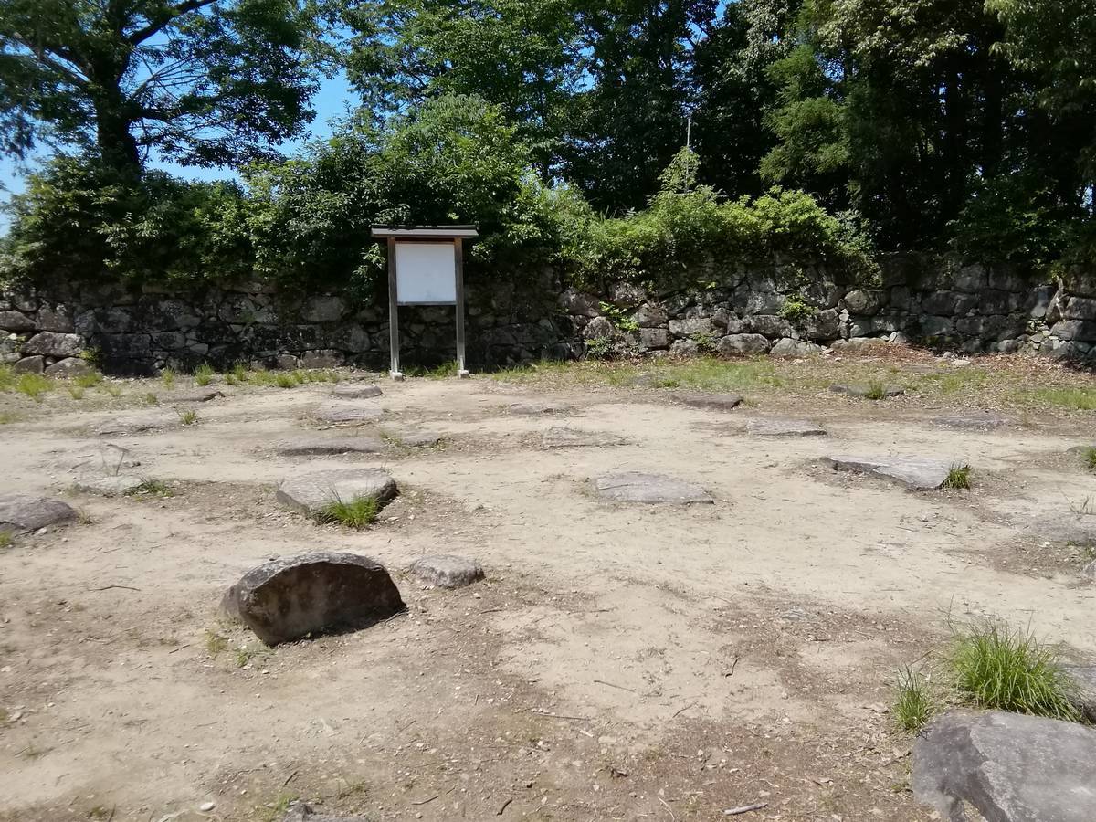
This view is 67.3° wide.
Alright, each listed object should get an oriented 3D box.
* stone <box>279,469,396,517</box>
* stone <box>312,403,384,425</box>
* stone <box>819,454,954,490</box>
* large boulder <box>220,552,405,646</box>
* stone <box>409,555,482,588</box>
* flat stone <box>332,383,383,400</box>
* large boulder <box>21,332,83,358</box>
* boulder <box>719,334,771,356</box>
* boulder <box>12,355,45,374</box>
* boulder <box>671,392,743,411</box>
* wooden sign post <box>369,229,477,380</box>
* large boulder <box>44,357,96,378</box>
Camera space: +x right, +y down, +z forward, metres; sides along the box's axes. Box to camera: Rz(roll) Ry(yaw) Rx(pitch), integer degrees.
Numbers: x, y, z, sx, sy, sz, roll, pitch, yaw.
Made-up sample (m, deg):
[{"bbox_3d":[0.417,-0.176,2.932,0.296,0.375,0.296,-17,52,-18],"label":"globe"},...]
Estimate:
[{"bbox_3d":[-1.448,0.542,5.633,0.780,0.120,0.980,-1,8,-8],"label":"stone"},{"bbox_3d":[-2.200,0.034,9.348,0.740,0.080,0.950,-2,8,-10],"label":"stone"},{"bbox_3d":[2.742,0.467,6.129,0.950,0.120,1.020,-2,8,-15],"label":"stone"},{"bbox_3d":[-1.027,0.761,3.563,0.740,0.270,0.450,-3,9,-22],"label":"large boulder"},{"bbox_3d":[-0.477,0.778,4.051,0.340,0.075,0.310,-1,8,-5],"label":"stone"},{"bbox_3d":[-2.601,-0.285,11.373,0.660,0.140,0.850,-1,8,-8],"label":"flat stone"},{"bbox_3d":[-8.604,-1.201,14.320,1.020,0.460,0.600,-2,8,-15],"label":"large boulder"},{"bbox_3d":[4.165,-1.421,17.376,1.060,0.500,0.600,-2,8,-15],"label":"boulder"},{"bbox_3d":[-8.953,-0.815,14.173,0.530,0.340,0.450,-2,8,-15],"label":"boulder"},{"bbox_3d":[2.020,-0.124,10.136,0.800,0.140,0.760,-1,8,-5],"label":"boulder"},{"bbox_3d":[-1.976,-1.767,13.485,1.690,2.450,0.650,-2,8,-12],"label":"wooden sign post"},{"bbox_3d":[-8.273,-0.795,14.227,0.850,0.400,0.500,-2,8,-15],"label":"large boulder"}]

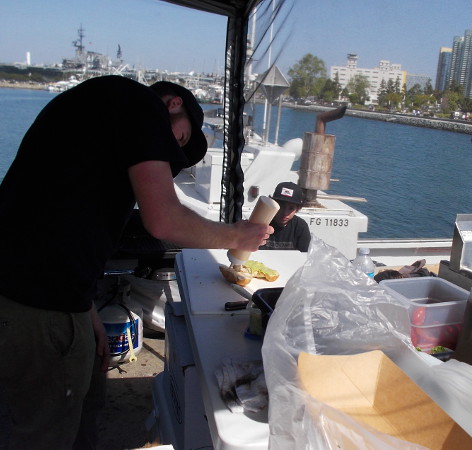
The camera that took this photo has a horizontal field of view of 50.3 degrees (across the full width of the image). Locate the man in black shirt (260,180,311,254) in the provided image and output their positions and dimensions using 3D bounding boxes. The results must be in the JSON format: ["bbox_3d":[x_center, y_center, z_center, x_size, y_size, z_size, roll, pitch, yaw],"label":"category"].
[{"bbox_3d":[0.269,0.231,3.386,0.520,1.060,0.600,10,16,25],"label":"man in black shirt"}]

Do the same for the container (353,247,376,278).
[{"bbox_3d":[0.356,0.159,1.415,0.065,0.200,0.065,1,14,0],"label":"container"}]

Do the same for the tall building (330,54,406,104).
[{"bbox_3d":[109.653,-119.998,416.019,62.000,41.000,34.000,6,15,13],"label":"tall building"}]

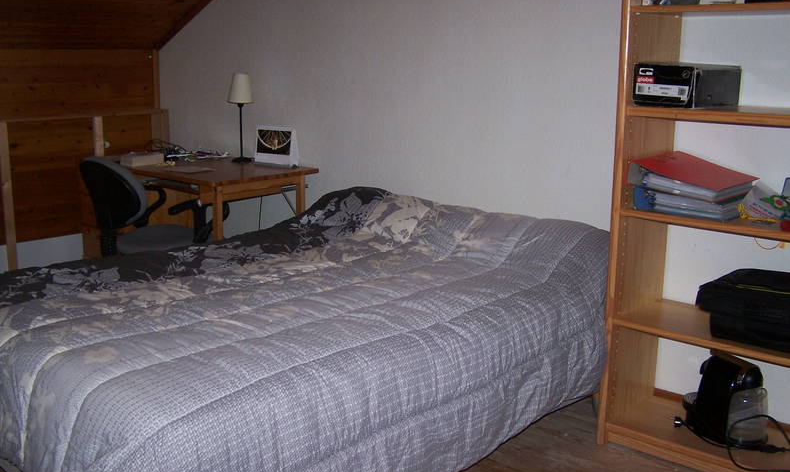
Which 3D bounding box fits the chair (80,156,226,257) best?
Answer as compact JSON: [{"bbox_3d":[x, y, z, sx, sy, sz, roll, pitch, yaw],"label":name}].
[{"bbox_3d":[-1.047,0.040,3.878,0.580,0.855,0.625,11,16,41],"label":"chair"}]

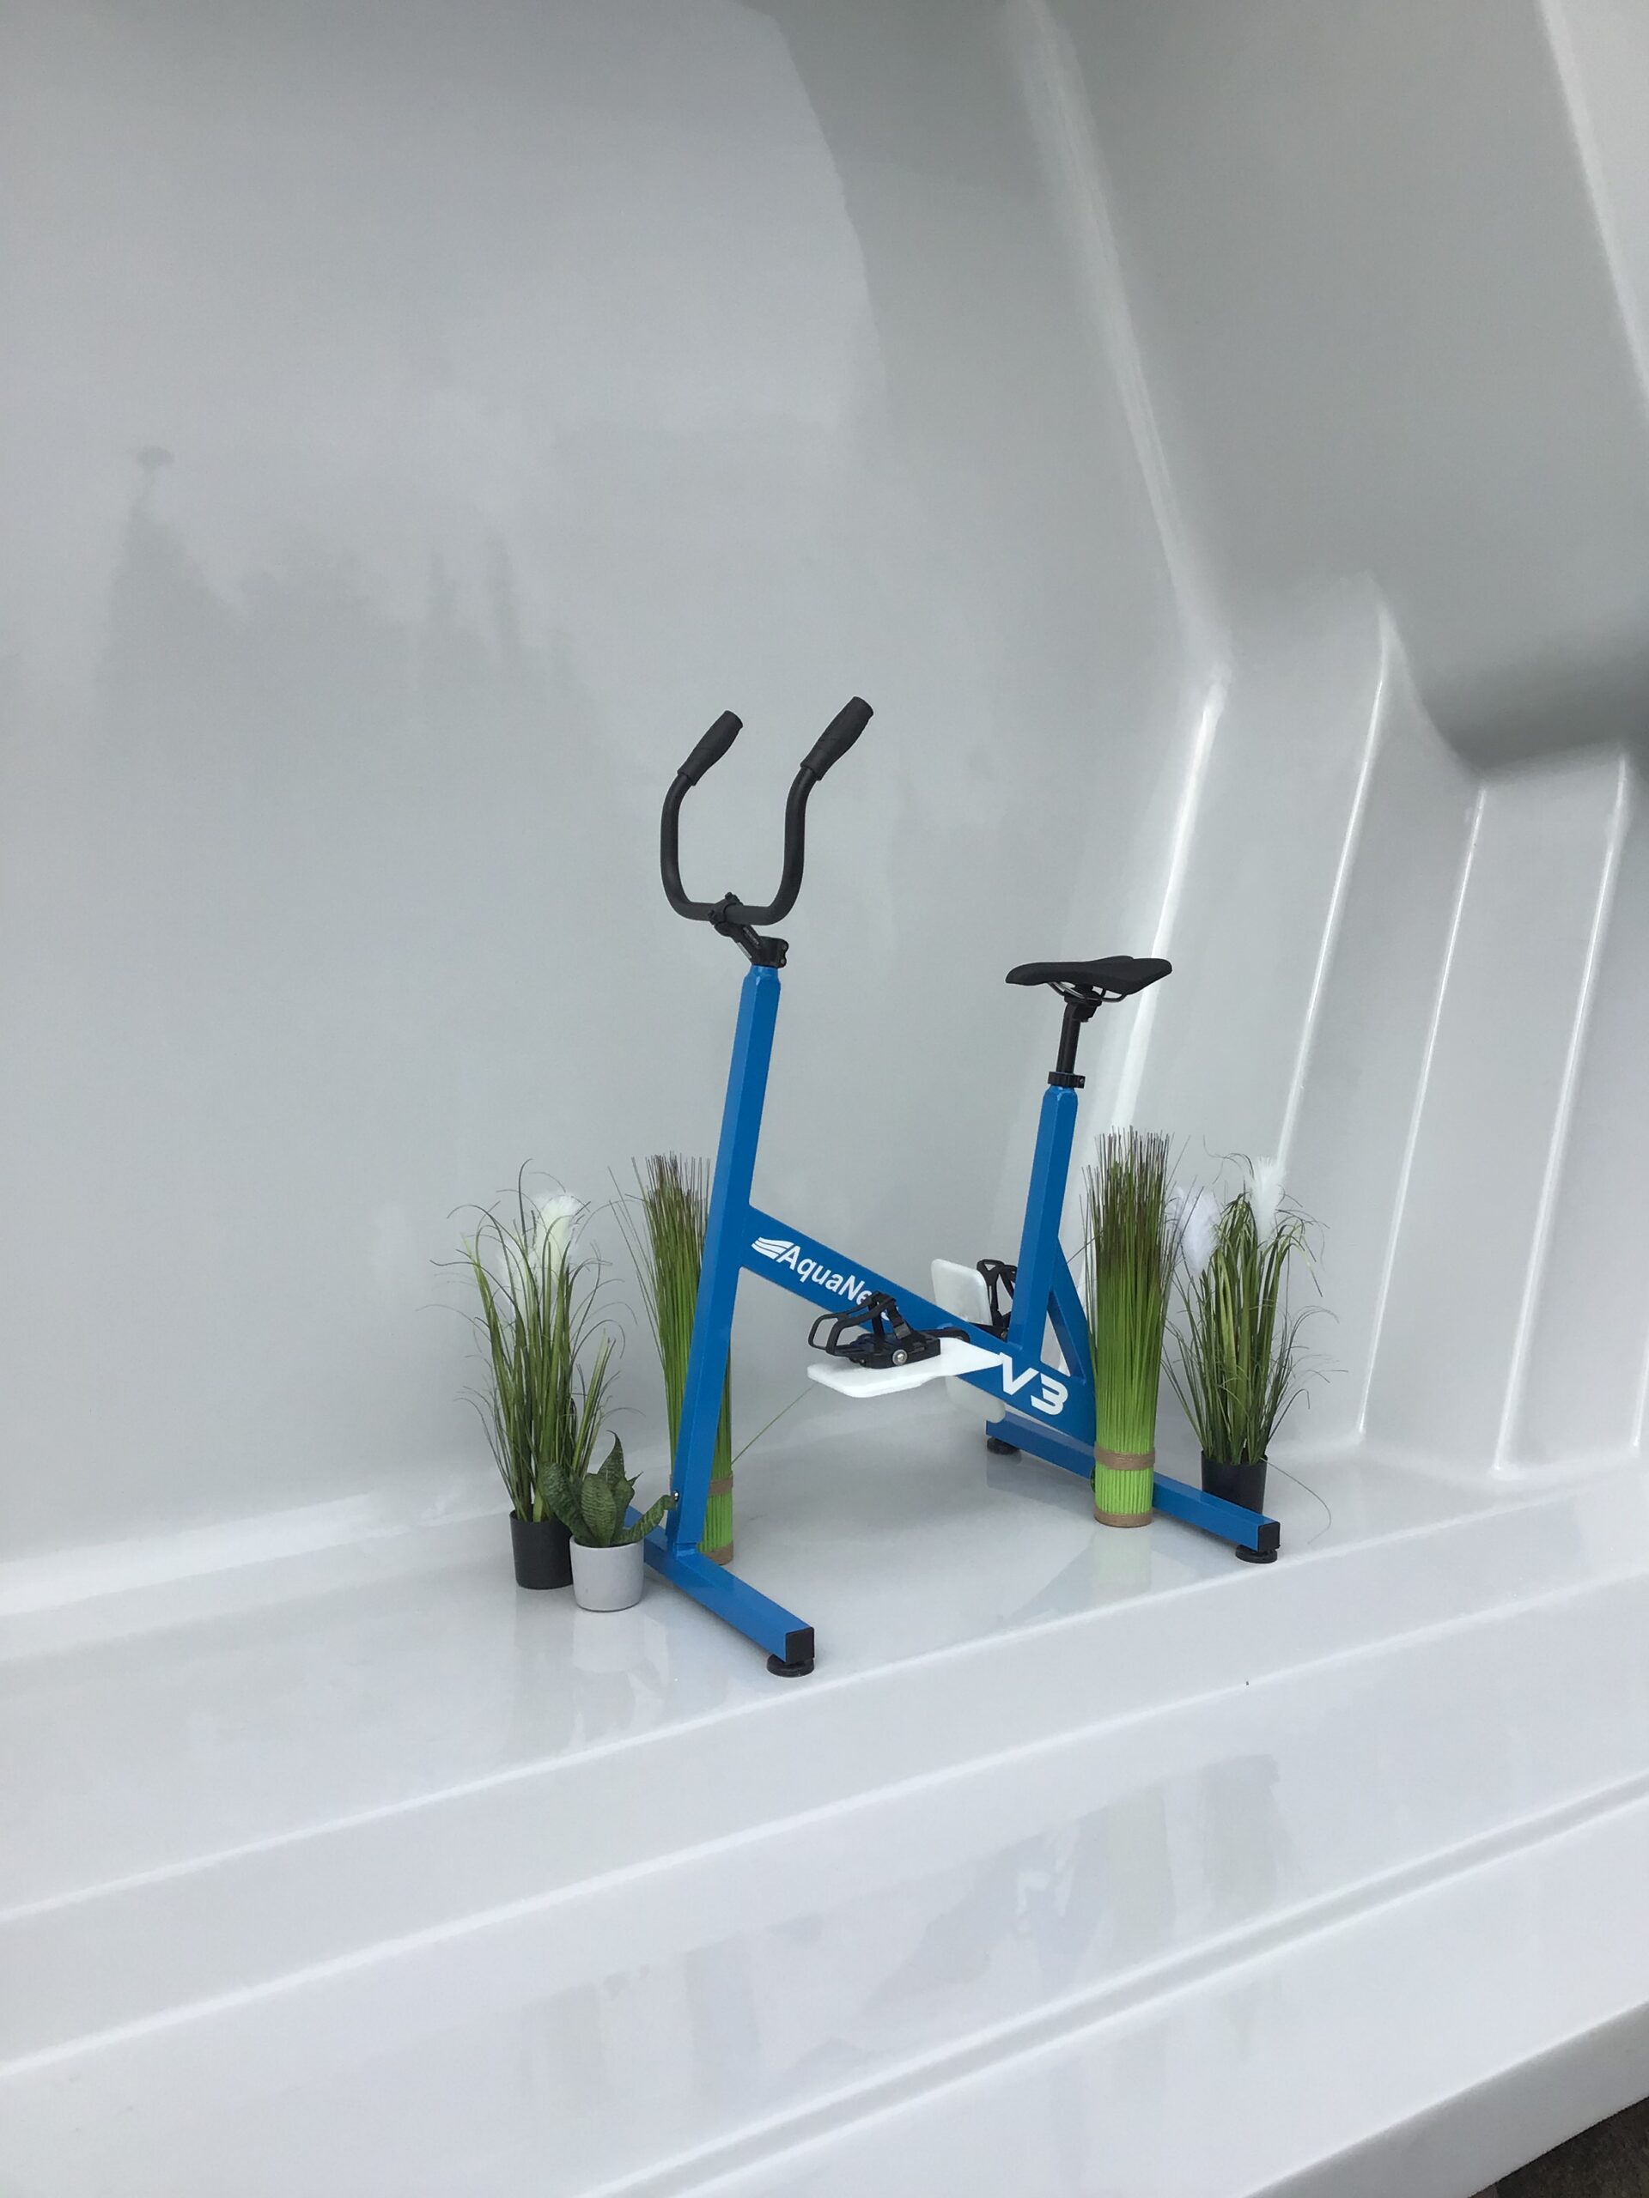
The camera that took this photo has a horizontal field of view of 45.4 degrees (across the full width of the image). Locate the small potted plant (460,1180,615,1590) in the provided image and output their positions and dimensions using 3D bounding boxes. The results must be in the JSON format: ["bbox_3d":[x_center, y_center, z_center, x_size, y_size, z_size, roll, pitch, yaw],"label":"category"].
[{"bbox_3d":[-0.411,0.411,2.827,0.225,0.584,0.225,-1,7,-8],"label":"small potted plant"}]

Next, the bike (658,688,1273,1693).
[{"bbox_3d":[0.152,0.058,2.957,0.890,1.263,0.690,-4,8,-31],"label":"bike"}]

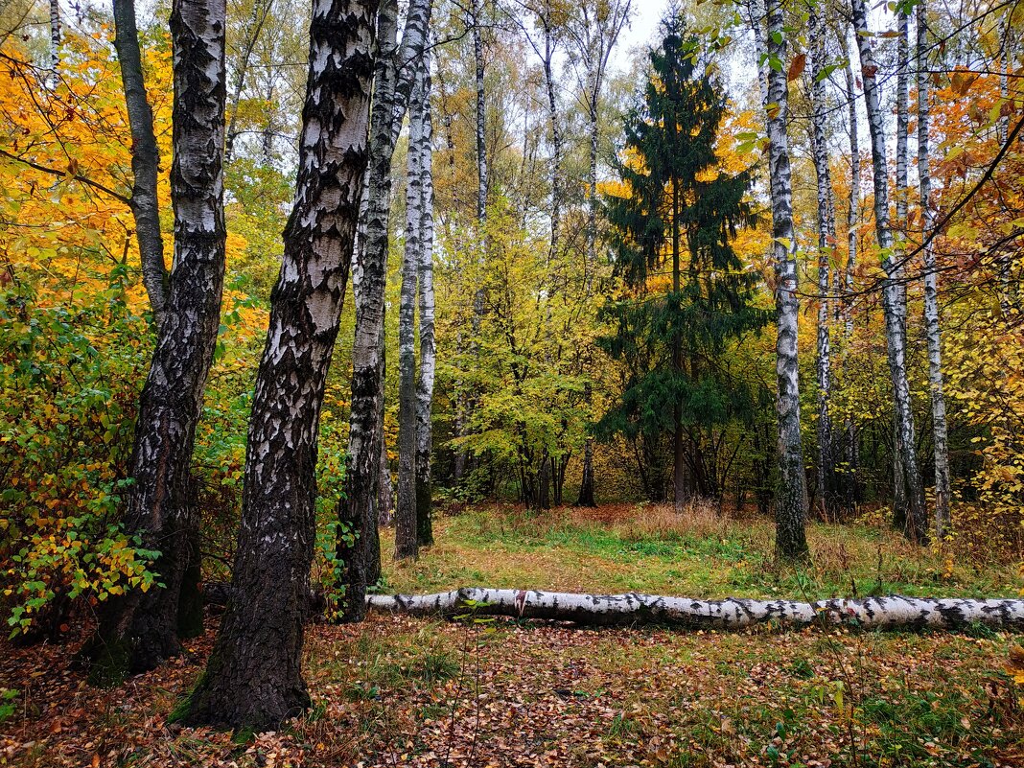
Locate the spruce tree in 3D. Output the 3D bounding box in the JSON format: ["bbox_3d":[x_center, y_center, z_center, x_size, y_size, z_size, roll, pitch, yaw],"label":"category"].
[{"bbox_3d":[4.030,-3.100,17.000,4.100,12.200,4.100,0,-5,0],"label":"spruce tree"}]

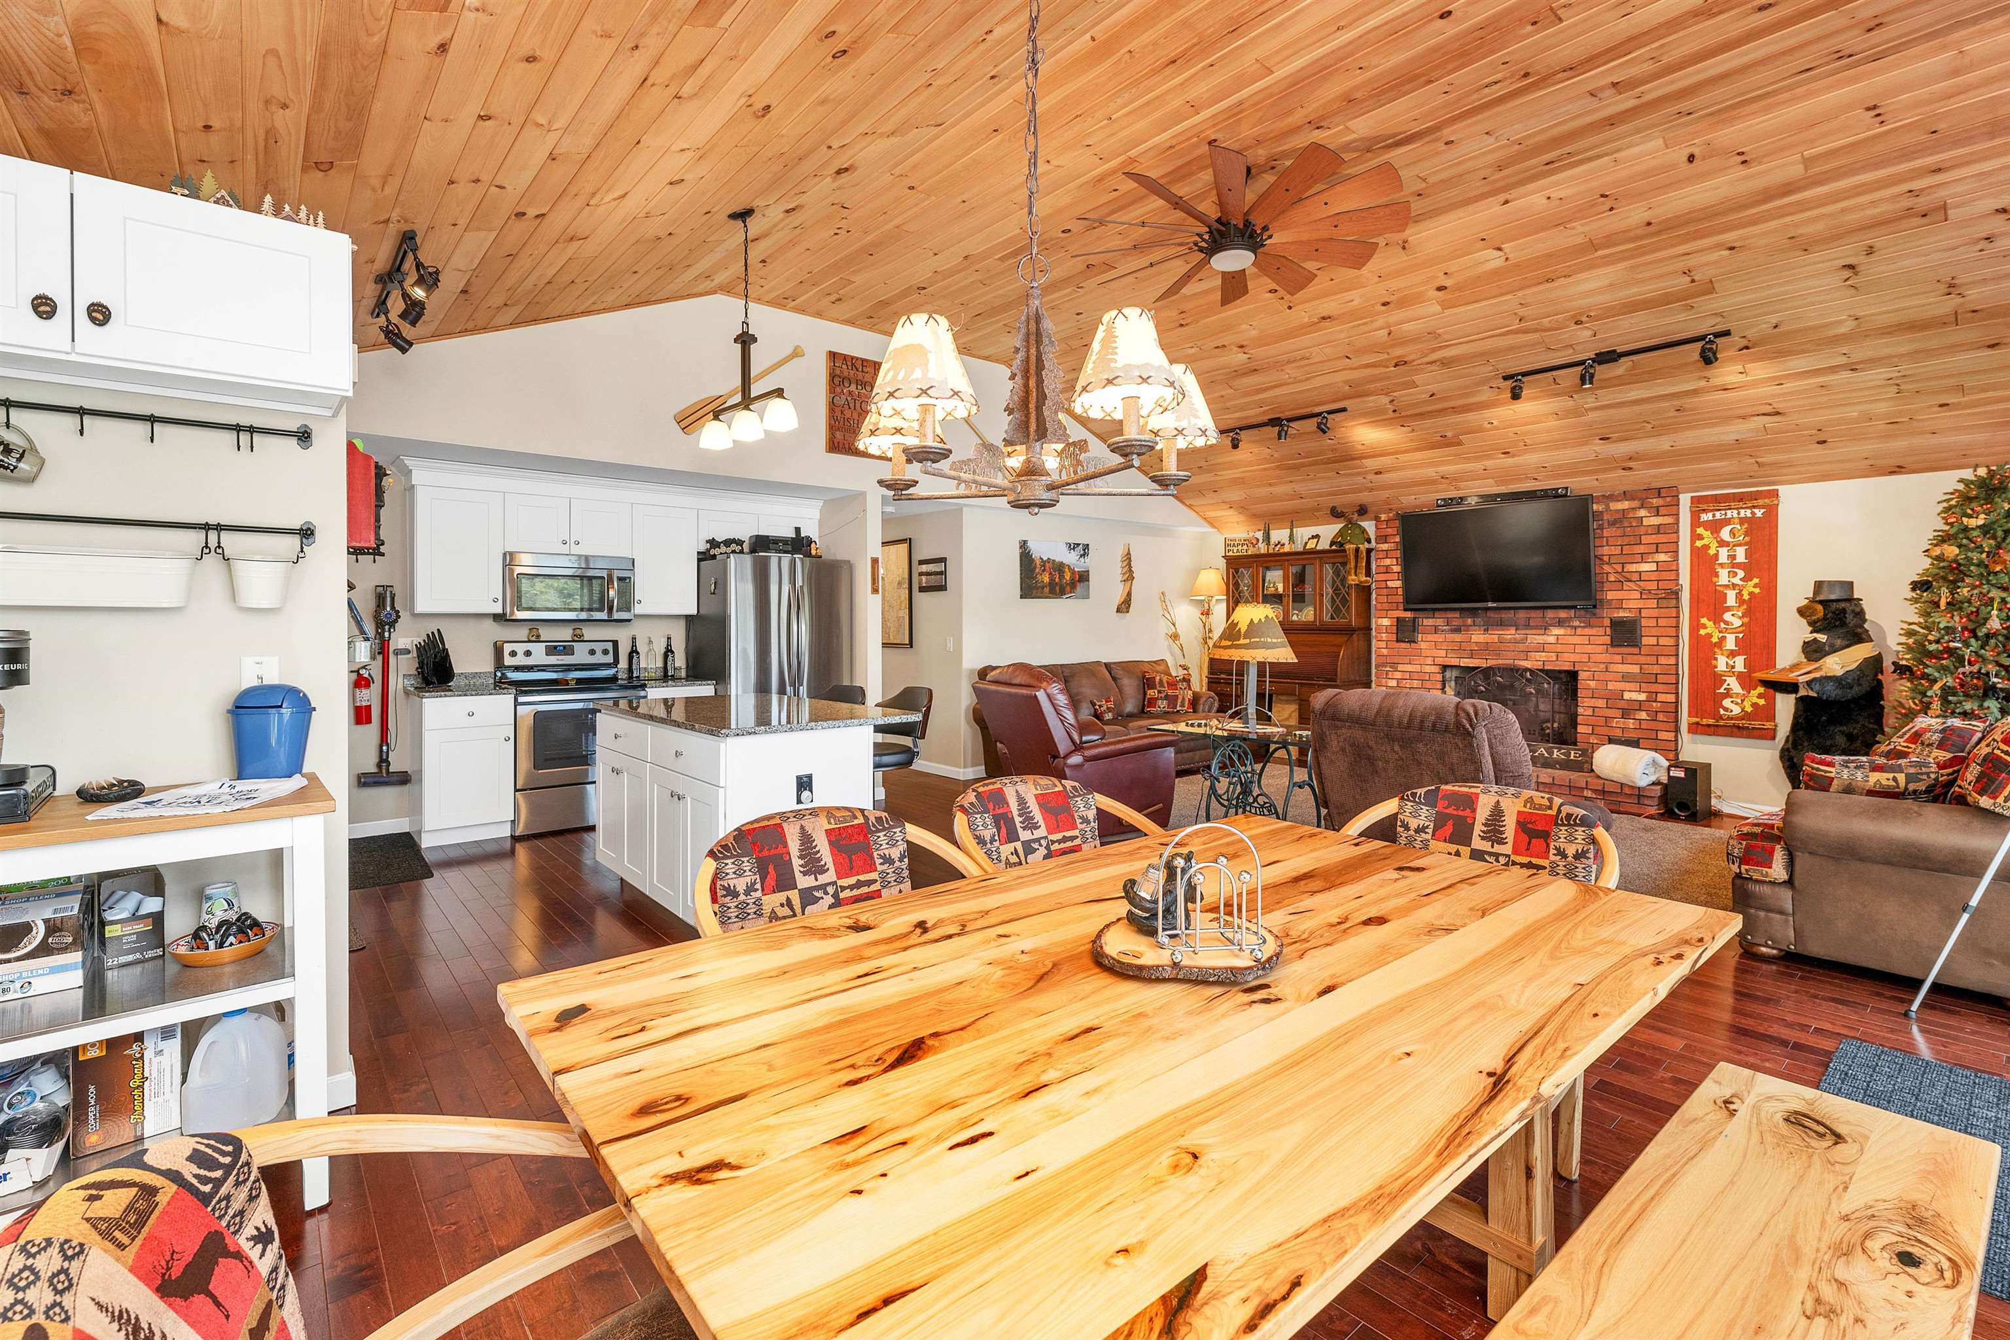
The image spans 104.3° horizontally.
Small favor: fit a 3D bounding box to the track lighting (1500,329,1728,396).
[{"bbox_3d":[3.649,-1.810,4.737,0.121,0.182,1.111,-3,4,-42],"label":"track lighting"}]

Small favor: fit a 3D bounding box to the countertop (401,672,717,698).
[{"bbox_3d":[-2.938,0.055,5.229,1.737,0.131,0.656,-3,4,-42],"label":"countertop"}]

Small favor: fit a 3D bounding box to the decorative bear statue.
[{"bbox_3d":[5.040,0.236,4.860,0.586,1.565,0.485,1,3,26],"label":"decorative bear statue"}]

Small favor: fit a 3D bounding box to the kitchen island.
[{"bbox_3d":[-1.159,0.629,3.500,0.838,0.915,1.444,-3,4,-42],"label":"kitchen island"}]

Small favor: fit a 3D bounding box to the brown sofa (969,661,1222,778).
[{"bbox_3d":[0.922,0.433,7.017,2.320,0.940,0.930,-3,4,-39],"label":"brown sofa"}]

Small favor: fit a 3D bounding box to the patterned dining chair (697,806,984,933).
[{"bbox_3d":[-0.310,0.770,1.700,0.620,0.870,0.660,-3,4,-39],"label":"patterned dining chair"}]

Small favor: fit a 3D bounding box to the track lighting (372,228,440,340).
[{"bbox_3d":[-2.436,-1.479,3.161,0.172,0.202,1.040,-3,4,-42],"label":"track lighting"}]

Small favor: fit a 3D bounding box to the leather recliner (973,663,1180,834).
[{"bbox_3d":[0.382,0.500,4.856,1.080,1.050,0.850,-3,4,-39],"label":"leather recliner"}]

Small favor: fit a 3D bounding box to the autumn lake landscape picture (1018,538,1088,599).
[{"bbox_3d":[0.472,-0.912,7.205,0.880,0.501,0.035,-3,4,-39],"label":"autumn lake landscape picture"}]

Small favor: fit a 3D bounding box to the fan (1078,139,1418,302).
[{"bbox_3d":[1.121,-2.171,3.754,1.520,0.450,1.520,0,3,0],"label":"fan"}]

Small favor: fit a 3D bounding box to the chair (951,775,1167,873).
[{"bbox_3d":[0.206,0.734,2.002,0.586,0.848,0.626,-2,3,-33],"label":"chair"}]

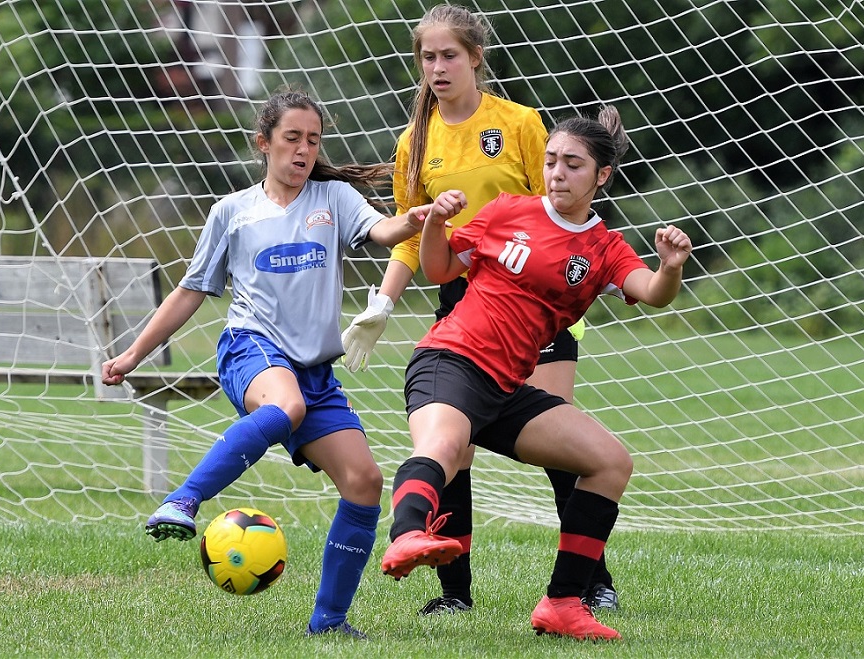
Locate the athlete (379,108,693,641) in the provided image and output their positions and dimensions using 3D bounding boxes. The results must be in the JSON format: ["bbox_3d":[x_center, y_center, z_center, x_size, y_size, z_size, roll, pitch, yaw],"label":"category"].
[{"bbox_3d":[0.265,0.115,19.000,0.800,1.365,0.720,0,2,-3],"label":"athlete"}]

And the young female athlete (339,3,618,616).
[{"bbox_3d":[0.125,-0.054,19.950,0.730,1.645,0.470,0,2,11],"label":"young female athlete"}]

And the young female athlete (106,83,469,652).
[{"bbox_3d":[-0.390,0.089,19.100,0.920,1.410,0.660,0,2,-5],"label":"young female athlete"}]

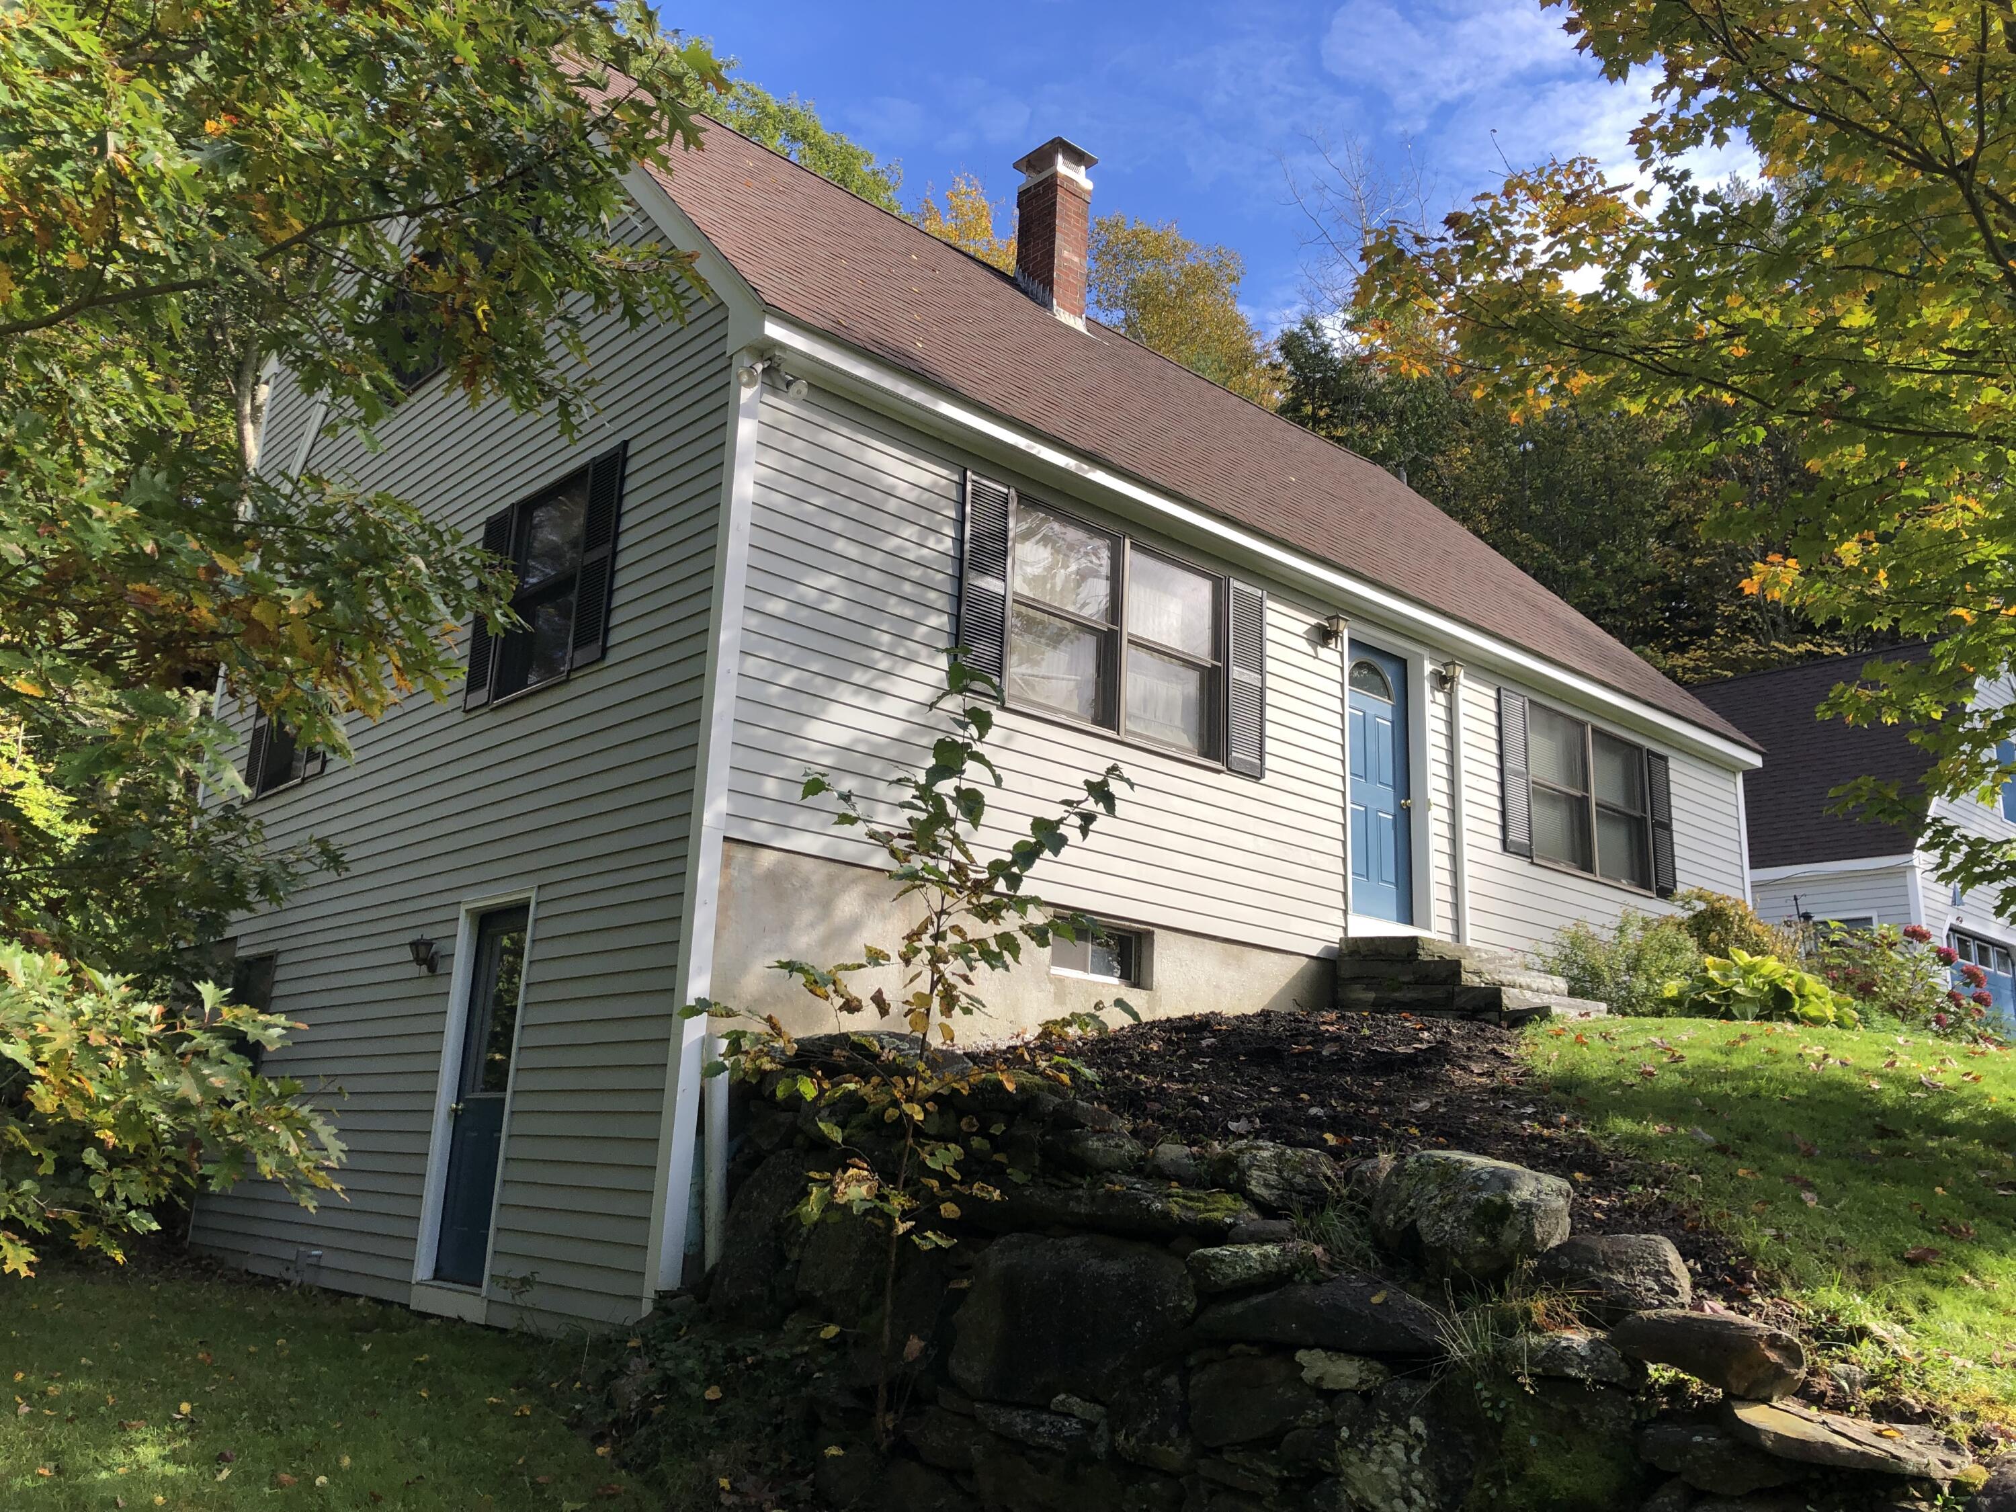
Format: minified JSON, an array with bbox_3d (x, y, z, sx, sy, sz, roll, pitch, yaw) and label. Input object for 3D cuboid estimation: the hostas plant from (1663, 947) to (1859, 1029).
[{"bbox_3d":[5.065,1.565,10.984,1.300,0.550,1.100,15,-19,-40],"label":"hostas plant"}]

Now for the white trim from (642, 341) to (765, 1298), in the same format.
[{"bbox_3d":[-1.435,0.191,7.857,0.115,4.606,0.119,15,-19,-41],"label":"white trim"}]

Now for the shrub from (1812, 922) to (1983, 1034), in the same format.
[{"bbox_3d":[6.594,1.638,12.074,1.200,0.850,1.100,15,-19,-40],"label":"shrub"}]

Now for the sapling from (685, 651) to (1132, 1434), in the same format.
[{"bbox_3d":[-0.369,1.022,6.206,1.550,2.950,1.450,2,-14,1],"label":"sapling"}]

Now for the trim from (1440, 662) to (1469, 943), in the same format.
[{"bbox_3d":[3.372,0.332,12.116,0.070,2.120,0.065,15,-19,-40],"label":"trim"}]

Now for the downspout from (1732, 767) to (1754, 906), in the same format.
[{"bbox_3d":[6.923,1.330,15.336,0.130,2.400,0.120,15,-19,-40],"label":"downspout"}]

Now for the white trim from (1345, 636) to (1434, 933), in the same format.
[{"bbox_3d":[2.692,0.180,11.595,1.040,2.150,0.130,15,-19,-40],"label":"white trim"}]

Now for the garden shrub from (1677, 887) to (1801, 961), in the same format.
[{"bbox_3d":[6.061,1.648,13.451,1.100,1.139,1.000,15,-19,-40],"label":"garden shrub"}]

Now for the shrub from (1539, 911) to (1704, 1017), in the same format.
[{"bbox_3d":[4.438,1.498,11.798,1.200,0.760,1.000,15,-19,-40],"label":"shrub"}]

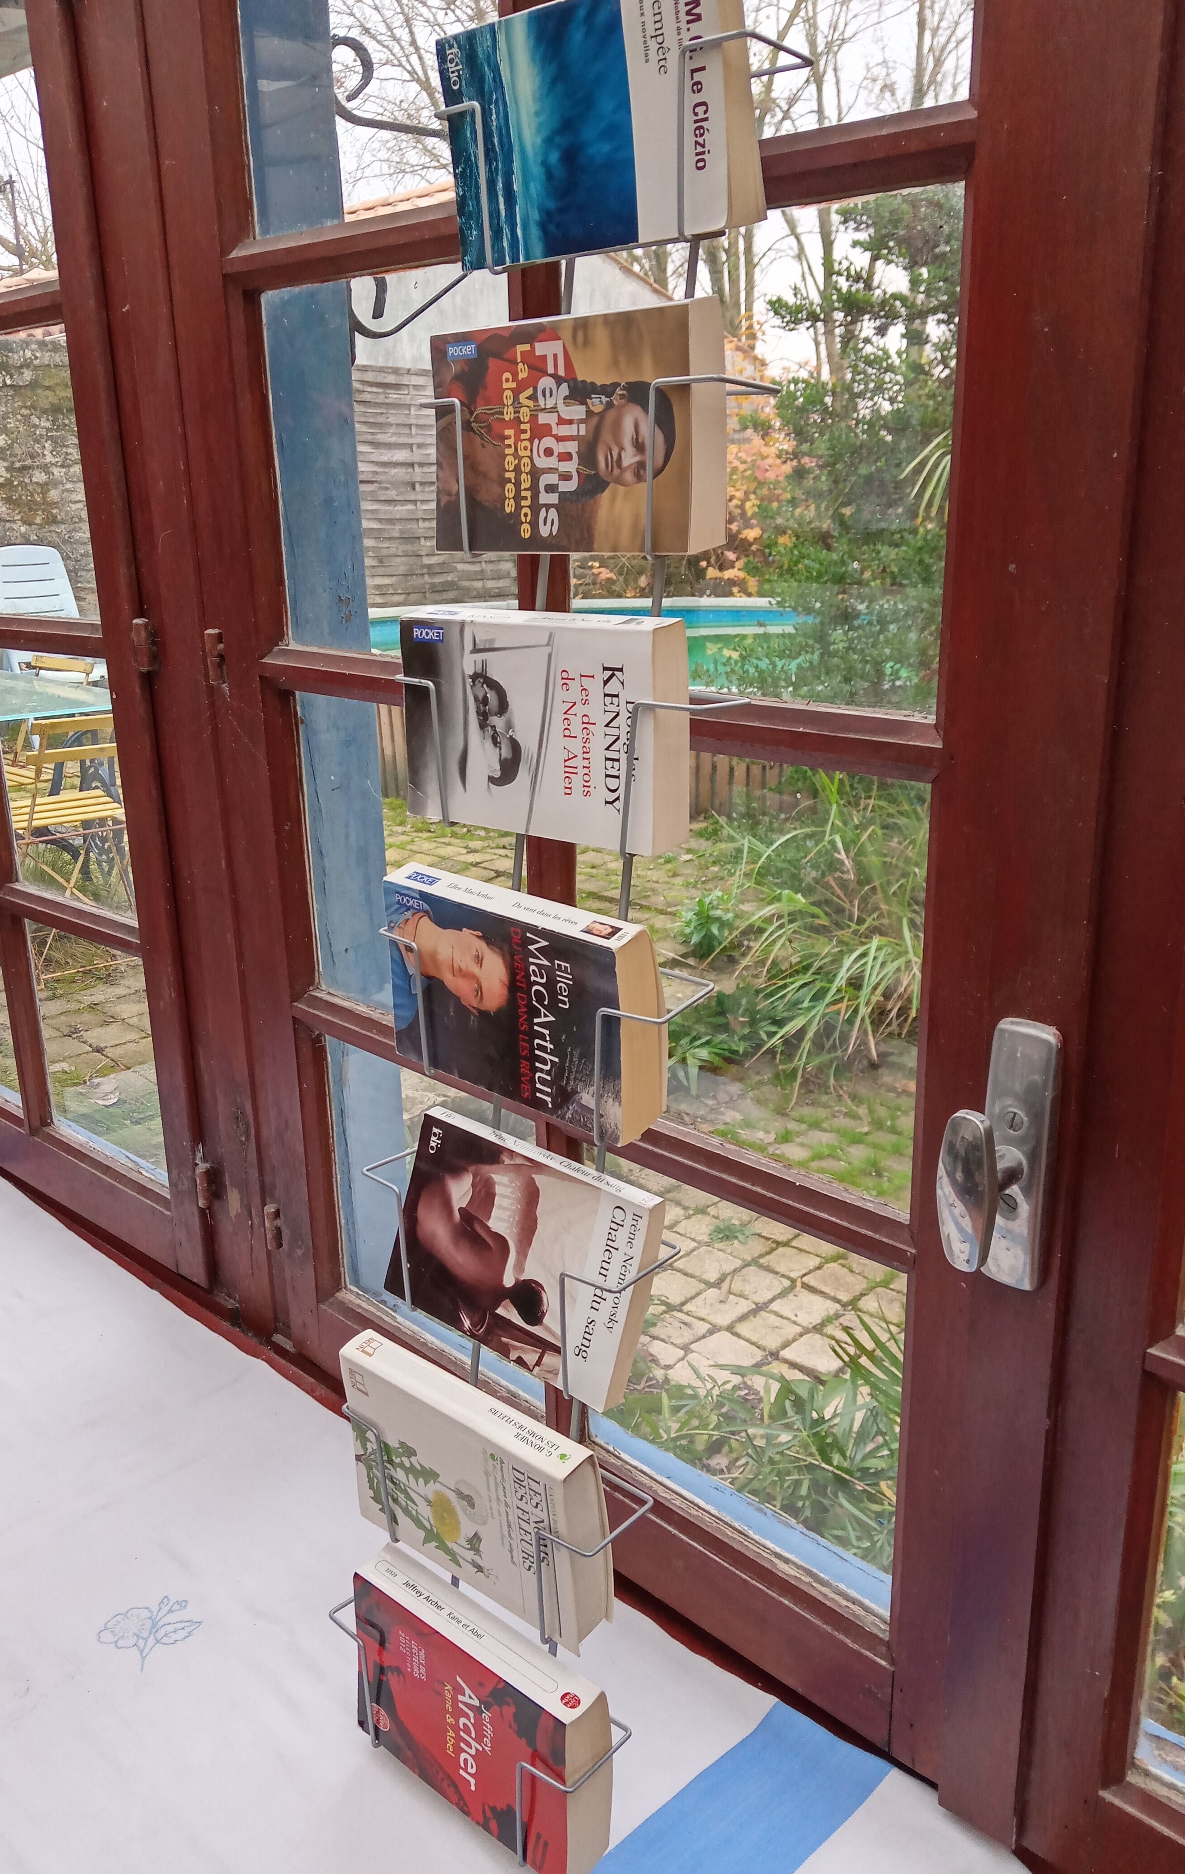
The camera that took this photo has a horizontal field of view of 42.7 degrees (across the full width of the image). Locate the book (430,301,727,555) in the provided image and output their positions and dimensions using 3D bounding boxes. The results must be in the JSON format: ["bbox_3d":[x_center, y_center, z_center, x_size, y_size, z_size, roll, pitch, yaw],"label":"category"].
[{"bbox_3d":[-0.012,-0.249,0.757,0.177,0.108,0.025,13,22,42],"label":"book"}]

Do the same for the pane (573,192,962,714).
[{"bbox_3d":[0.080,-0.252,0.816,0.010,0.250,0.264,-18,24,-42],"label":"pane"}]

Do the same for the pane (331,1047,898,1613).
[{"bbox_3d":[-0.017,0.251,1.090,0.010,0.243,0.568,-18,24,-42],"label":"pane"}]

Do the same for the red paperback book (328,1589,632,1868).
[{"bbox_3d":[-0.068,0.450,0.881,0.178,0.111,0.034,14,20,41],"label":"red paperback book"}]

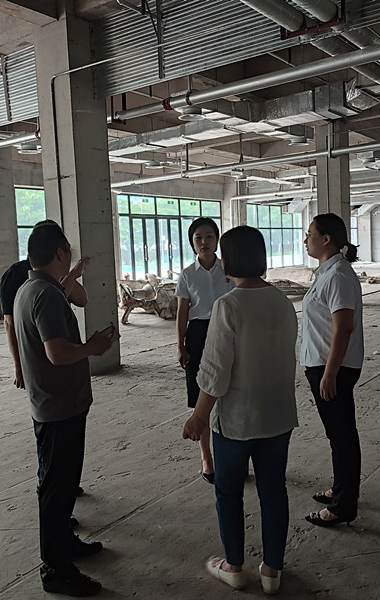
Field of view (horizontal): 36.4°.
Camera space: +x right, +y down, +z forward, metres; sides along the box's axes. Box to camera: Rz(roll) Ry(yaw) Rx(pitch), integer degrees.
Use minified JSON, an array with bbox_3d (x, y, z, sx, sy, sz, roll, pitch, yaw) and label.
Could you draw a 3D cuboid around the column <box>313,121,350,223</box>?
[{"bbox_3d":[3.392,-2.034,13.743,0.644,4.278,0.574,1,7,36],"label":"column"}]

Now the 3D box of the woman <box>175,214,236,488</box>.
[{"bbox_3d":[0.145,0.328,3.749,0.430,1.690,0.320,-3,5,0],"label":"woman"}]

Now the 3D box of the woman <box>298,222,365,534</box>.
[{"bbox_3d":[0.775,0.366,3.171,0.360,1.665,0.440,-2,5,9],"label":"woman"}]

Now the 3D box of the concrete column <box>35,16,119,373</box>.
[{"bbox_3d":[-1.387,-1.231,7.311,0.644,4.278,0.574,1,7,36],"label":"concrete column"}]

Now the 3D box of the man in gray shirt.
[{"bbox_3d":[-0.576,0.476,2.689,0.460,1.654,0.500,-4,5,-13],"label":"man in gray shirt"}]

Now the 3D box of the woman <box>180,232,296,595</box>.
[{"bbox_3d":[0.201,0.481,2.570,0.520,1.593,0.350,-4,5,-12],"label":"woman"}]

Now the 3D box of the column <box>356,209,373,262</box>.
[{"bbox_3d":[11.544,-4.447,37.627,0.856,4.000,0.654,1,7,36],"label":"column"}]

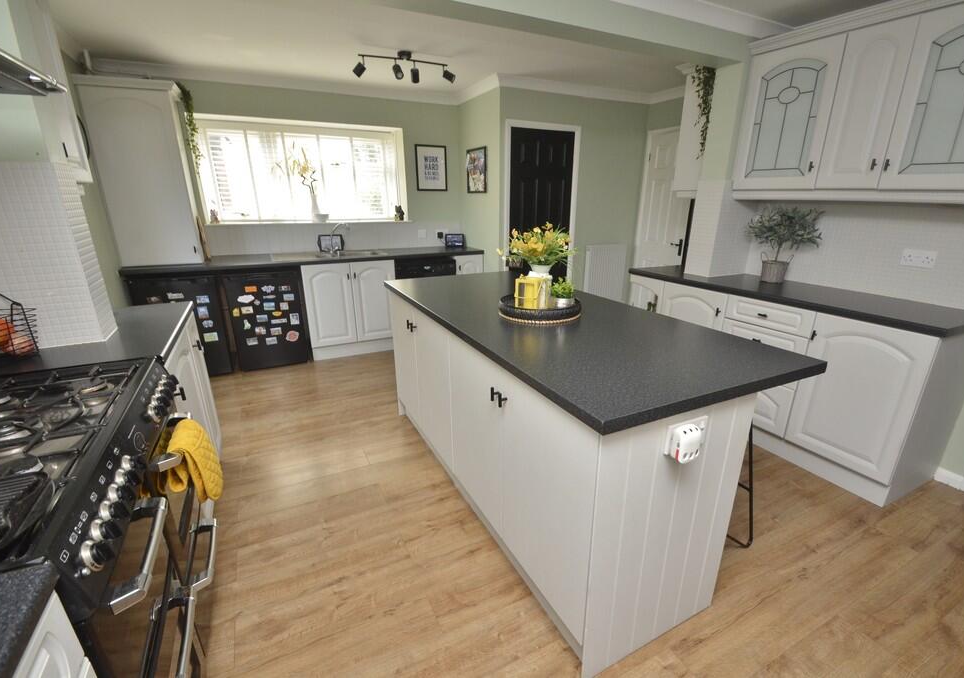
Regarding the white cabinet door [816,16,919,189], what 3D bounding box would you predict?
[{"bbox_3d":[1.844,-1.102,2.059,0.022,0.717,0.272,-9,20,-25],"label":"white cabinet door"}]

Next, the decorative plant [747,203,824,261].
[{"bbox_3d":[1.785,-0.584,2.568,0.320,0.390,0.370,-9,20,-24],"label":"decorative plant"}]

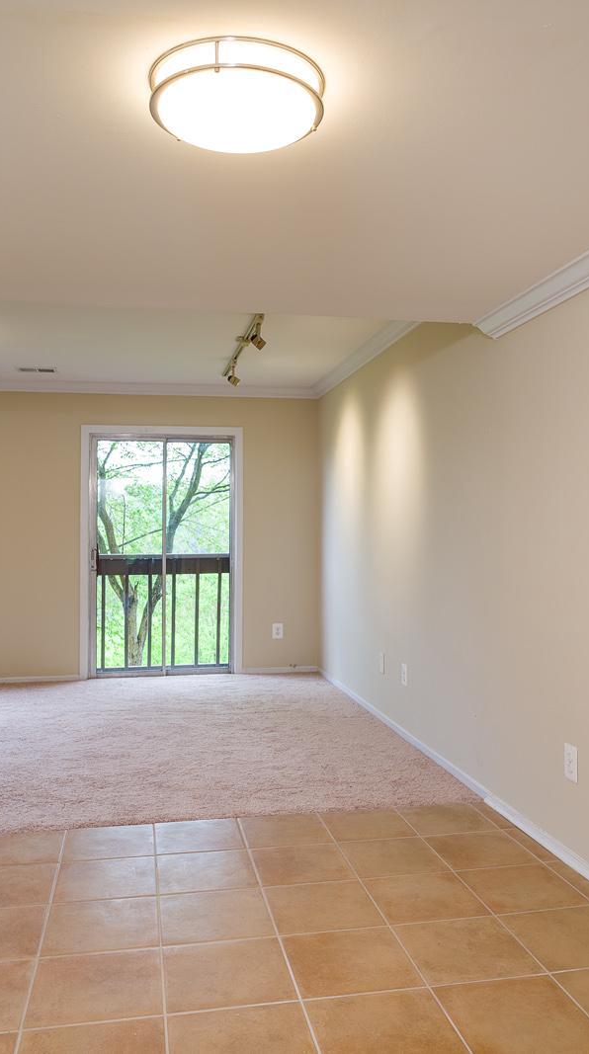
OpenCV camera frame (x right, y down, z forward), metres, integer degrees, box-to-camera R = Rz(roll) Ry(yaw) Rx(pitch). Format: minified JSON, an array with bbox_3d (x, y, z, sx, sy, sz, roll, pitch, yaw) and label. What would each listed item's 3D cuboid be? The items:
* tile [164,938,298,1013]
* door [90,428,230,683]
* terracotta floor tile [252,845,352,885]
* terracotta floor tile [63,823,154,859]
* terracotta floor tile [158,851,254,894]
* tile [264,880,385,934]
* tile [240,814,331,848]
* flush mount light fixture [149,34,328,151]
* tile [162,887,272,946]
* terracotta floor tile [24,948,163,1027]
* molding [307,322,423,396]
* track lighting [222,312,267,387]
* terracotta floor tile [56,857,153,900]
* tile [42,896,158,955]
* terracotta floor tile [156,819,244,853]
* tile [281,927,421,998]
[{"bbox_3d":[-0.184,1.207,2.136,0.335,0.010,0.323,0,-1,-11],"label":"tile"},{"bbox_3d":[-1.087,0.239,6.562,1.171,1.997,0.100,0,-1,-11],"label":"door"},{"bbox_3d":[0.026,1.215,2.844,0.335,0.010,0.323,0,-1,-11],"label":"terracotta floor tile"},{"bbox_3d":[-0.713,1.244,3.102,0.336,0.010,0.334,0,-1,-11],"label":"terracotta floor tile"},{"bbox_3d":[-0.302,1.213,2.777,0.333,0.010,0.326,0,-1,-11],"label":"terracotta floor tile"},{"bbox_3d":[0.088,1.211,2.522,0.335,0.010,0.323,0,-1,-11],"label":"tile"},{"bbox_3d":[-0.029,1.218,3.163,0.333,0.010,0.326,0,-1,-11],"label":"tile"},{"bbox_3d":[-0.114,-0.854,1.612,0.356,0.098,0.356,0,-1,-11],"label":"flush mount light fixture"},{"bbox_3d":[-0.246,1.230,2.497,0.336,0.010,0.334,0,-1,-11],"label":"tile"},{"bbox_3d":[-0.513,1.205,2.068,0.333,0.010,0.326,0,-1,-11],"label":"terracotta floor tile"},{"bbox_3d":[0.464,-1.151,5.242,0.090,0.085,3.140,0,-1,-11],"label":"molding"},{"bbox_3d":[-0.344,-1.101,5.194,0.130,0.185,1.900,0,-1,-11],"label":"track lighting"},{"bbox_3d":[-0.641,1.214,2.716,0.335,0.010,0.323,0,-1,-11],"label":"terracotta floor tile"},{"bbox_3d":[-0.585,1.230,2.433,0.336,0.010,0.334,0,-1,-11],"label":"tile"},{"bbox_3d":[-0.374,1.244,3.167,0.336,0.010,0.334,0,-1,-11],"label":"terracotta floor tile"},{"bbox_3d":[0.150,1.208,2.200,0.335,0.010,0.323,0,-1,-11],"label":"tile"}]

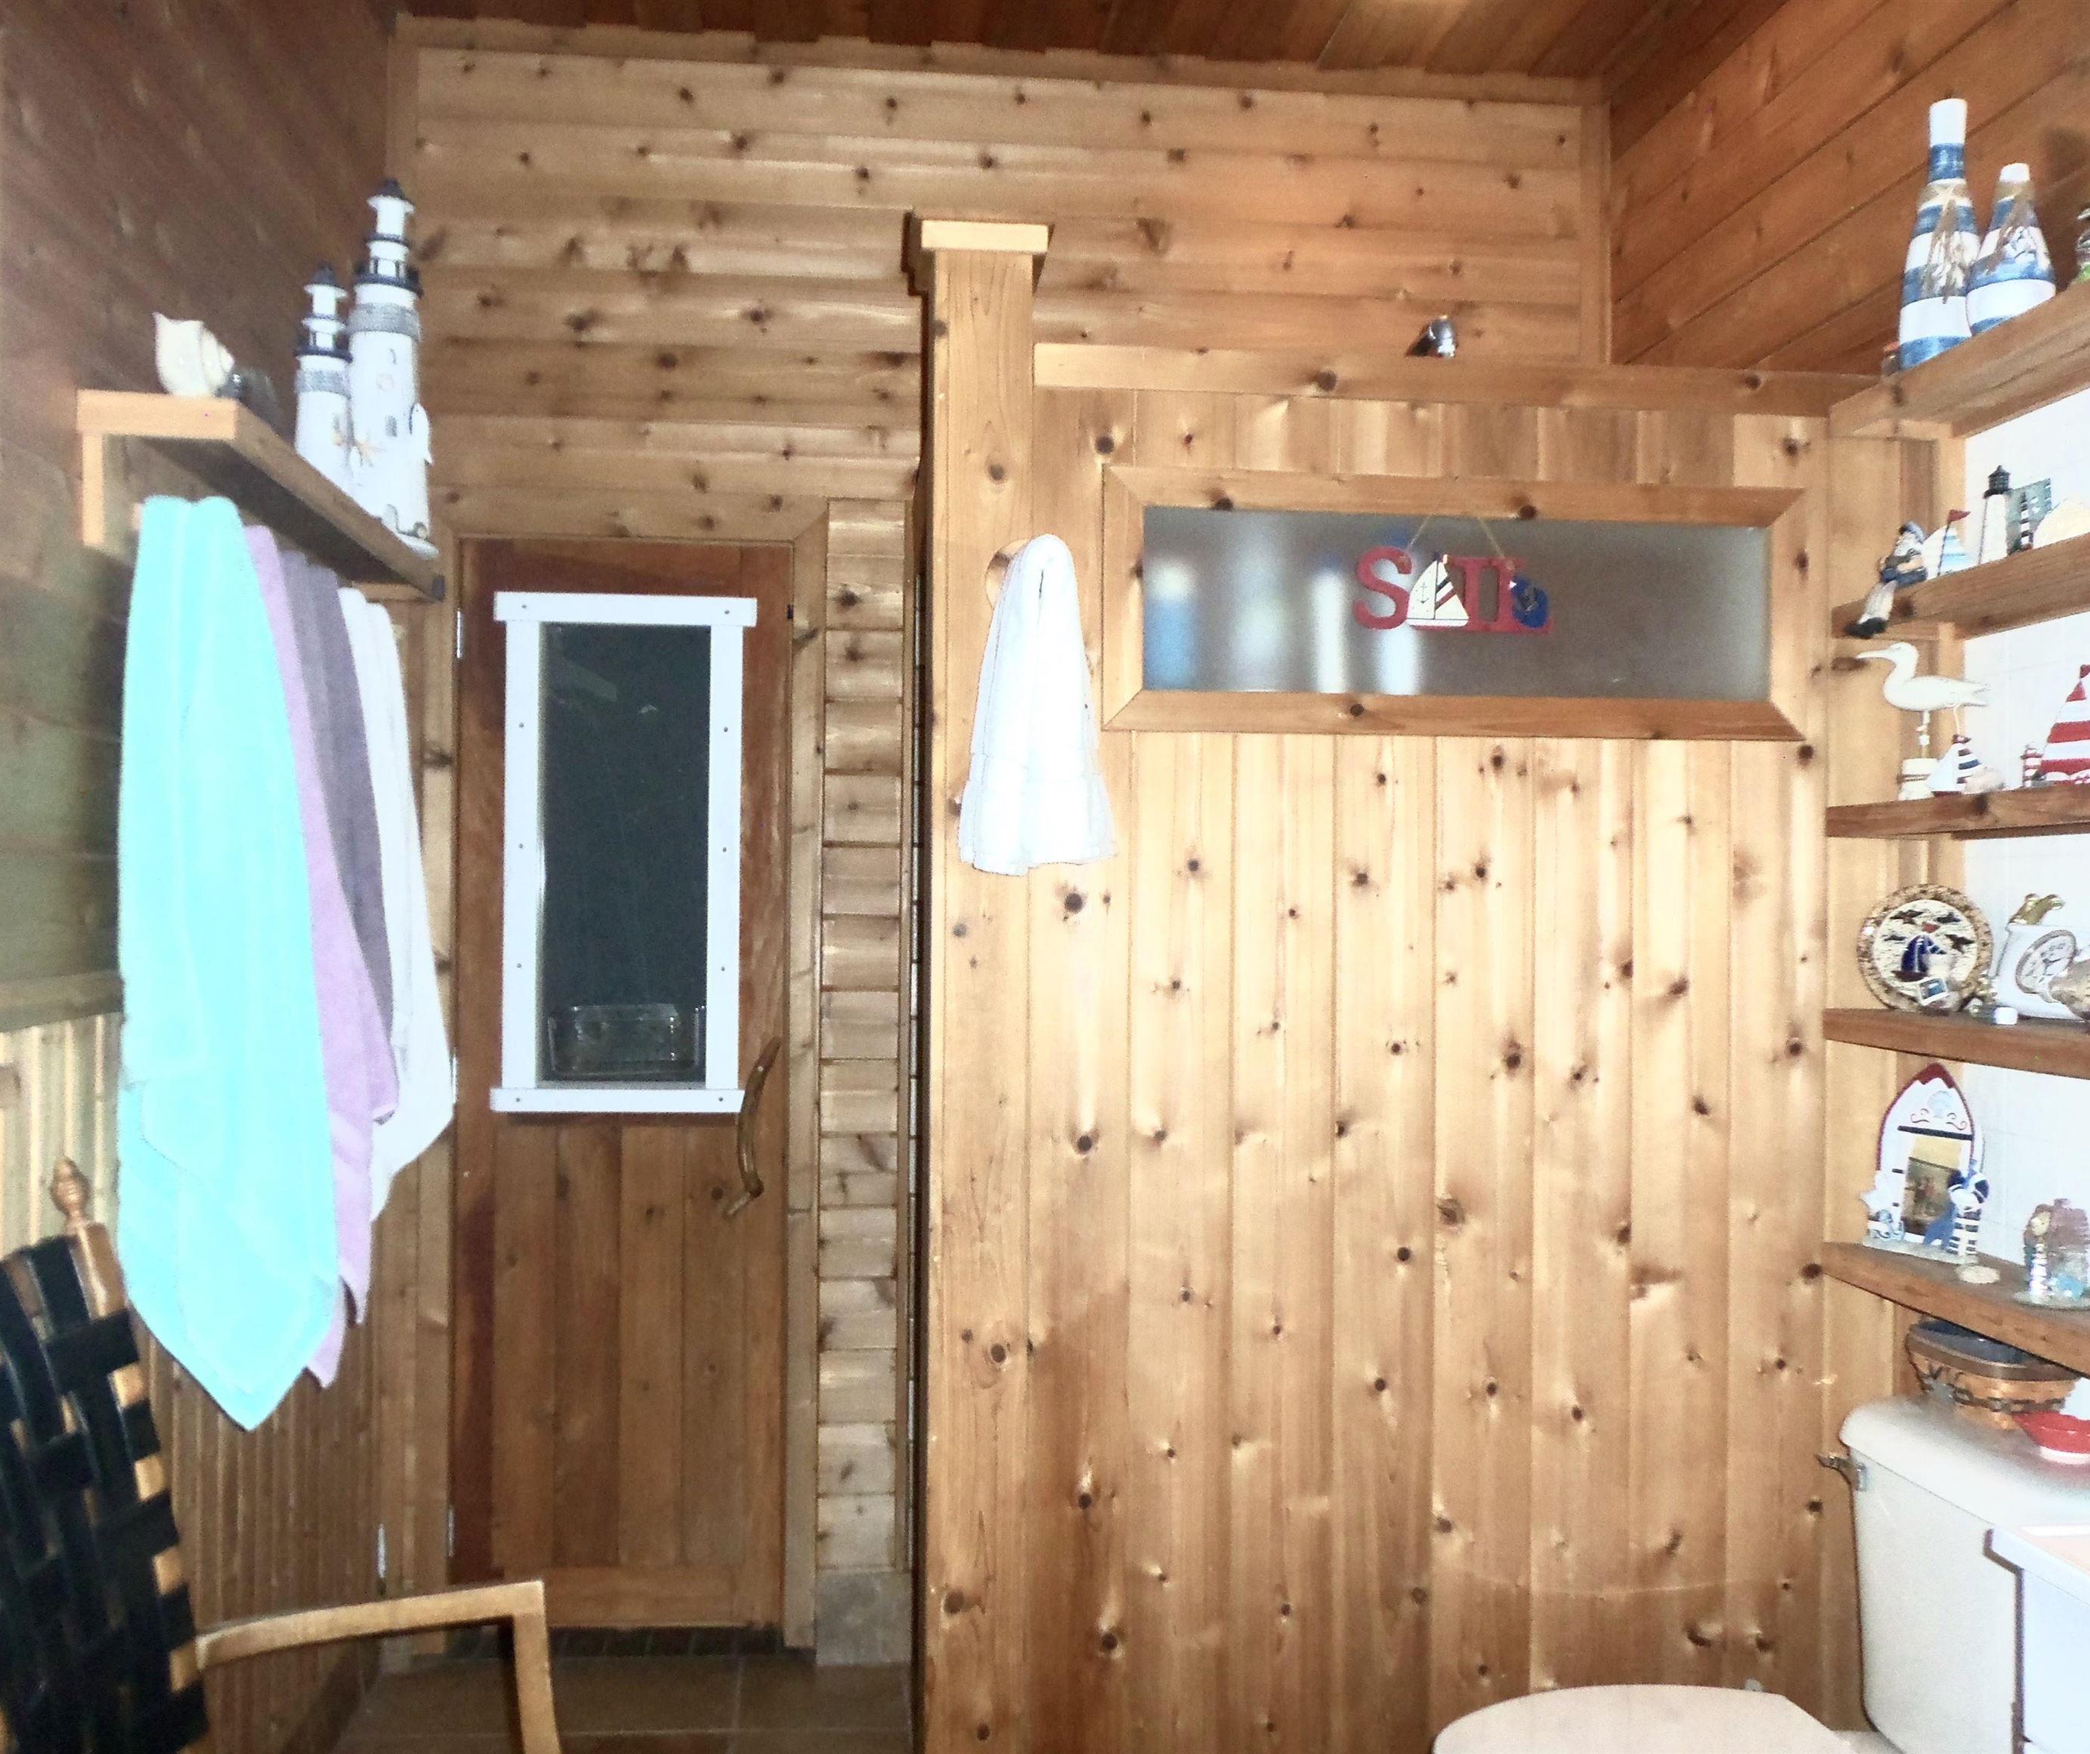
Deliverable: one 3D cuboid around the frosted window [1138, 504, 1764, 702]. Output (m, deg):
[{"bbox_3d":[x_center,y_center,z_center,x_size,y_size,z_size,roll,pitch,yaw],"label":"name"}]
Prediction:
[{"bbox_3d":[0.521,-0.338,2.380,0.808,0.225,0.040,0,0,-6],"label":"frosted window"}]

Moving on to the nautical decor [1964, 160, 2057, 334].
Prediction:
[{"bbox_3d":[1.119,-0.721,2.188,0.090,0.212,0.090,0,-1,24],"label":"nautical decor"}]

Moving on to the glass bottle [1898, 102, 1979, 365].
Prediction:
[{"bbox_3d":[1.105,-0.784,2.321,0.098,0.341,0.098,0,-1,24],"label":"glass bottle"}]

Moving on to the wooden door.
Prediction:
[{"bbox_3d":[-0.757,0.372,3.420,0.590,1.955,0.055,1,0,-6],"label":"wooden door"}]

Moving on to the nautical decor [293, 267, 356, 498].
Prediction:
[{"bbox_3d":[-0.986,-0.663,2.592,0.090,0.348,0.090,1,0,-24],"label":"nautical decor"}]

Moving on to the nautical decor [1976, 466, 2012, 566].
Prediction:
[{"bbox_3d":[1.118,-0.419,2.223,0.038,0.130,0.038,0,-1,31],"label":"nautical decor"}]

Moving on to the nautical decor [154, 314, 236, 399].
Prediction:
[{"bbox_3d":[-0.917,-0.553,2.038,0.076,0.095,0.075,1,0,-6],"label":"nautical decor"}]

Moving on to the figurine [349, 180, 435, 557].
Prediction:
[{"bbox_3d":[-1.017,-0.788,2.934,0.142,0.579,0.142,1,-1,-25],"label":"figurine"}]

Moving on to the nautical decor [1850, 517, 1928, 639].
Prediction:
[{"bbox_3d":[1.002,-0.351,2.244,0.065,0.136,0.052,1,0,-15],"label":"nautical decor"}]

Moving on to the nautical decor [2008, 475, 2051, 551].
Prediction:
[{"bbox_3d":[1.151,-0.411,2.240,0.028,0.109,0.088,1,0,-15],"label":"nautical decor"}]

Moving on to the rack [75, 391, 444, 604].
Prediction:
[{"bbox_3d":[-0.963,-0.413,2.440,0.155,0.155,1.010,0,0,-6],"label":"rack"}]

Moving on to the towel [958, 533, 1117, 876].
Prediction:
[{"bbox_3d":[-0.009,-0.201,2.253,0.180,0.401,0.100,0,0,-6],"label":"towel"}]

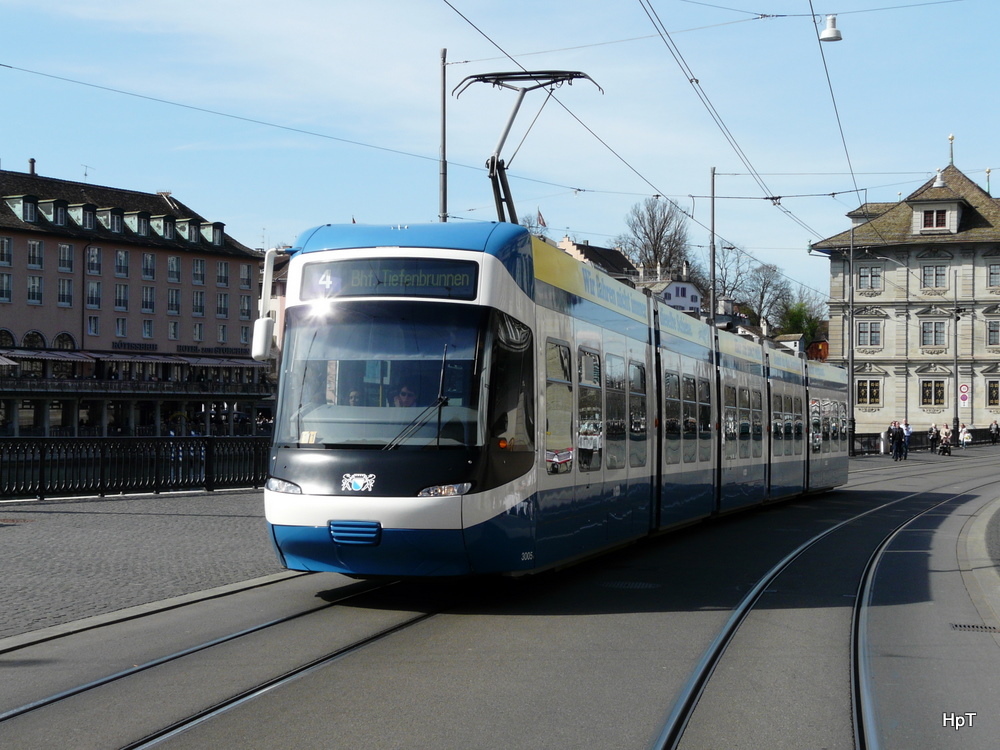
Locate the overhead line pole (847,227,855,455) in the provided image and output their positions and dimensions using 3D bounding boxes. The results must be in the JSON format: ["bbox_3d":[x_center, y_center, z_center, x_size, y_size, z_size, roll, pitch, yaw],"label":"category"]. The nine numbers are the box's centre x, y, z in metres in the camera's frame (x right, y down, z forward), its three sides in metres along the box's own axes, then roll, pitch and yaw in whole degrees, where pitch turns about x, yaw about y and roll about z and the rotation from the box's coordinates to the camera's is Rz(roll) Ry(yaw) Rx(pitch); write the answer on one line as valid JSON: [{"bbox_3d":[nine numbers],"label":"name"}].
[{"bbox_3d":[17.014,-1.646,82.500,0.320,11.100,0.320,0,-1,26],"label":"overhead line pole"}]

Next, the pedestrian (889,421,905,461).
[{"bbox_3d":[17.586,2.919,75.500,0.600,1.750,0.420,0,-1,18],"label":"pedestrian"}]

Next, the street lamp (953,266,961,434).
[{"bbox_3d":[29.462,-1.129,110.000,0.380,11.300,0.380,0,-1,27],"label":"street lamp"}]

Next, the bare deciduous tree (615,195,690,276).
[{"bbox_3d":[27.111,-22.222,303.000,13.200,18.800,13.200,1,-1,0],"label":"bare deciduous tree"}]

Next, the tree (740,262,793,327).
[{"bbox_3d":[48.472,-14.732,310.000,9.600,11.900,9.600,1,-1,0],"label":"tree"}]

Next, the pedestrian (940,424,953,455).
[{"bbox_3d":[23.839,3.433,91.000,0.580,1.650,0.450,0,-1,18],"label":"pedestrian"}]

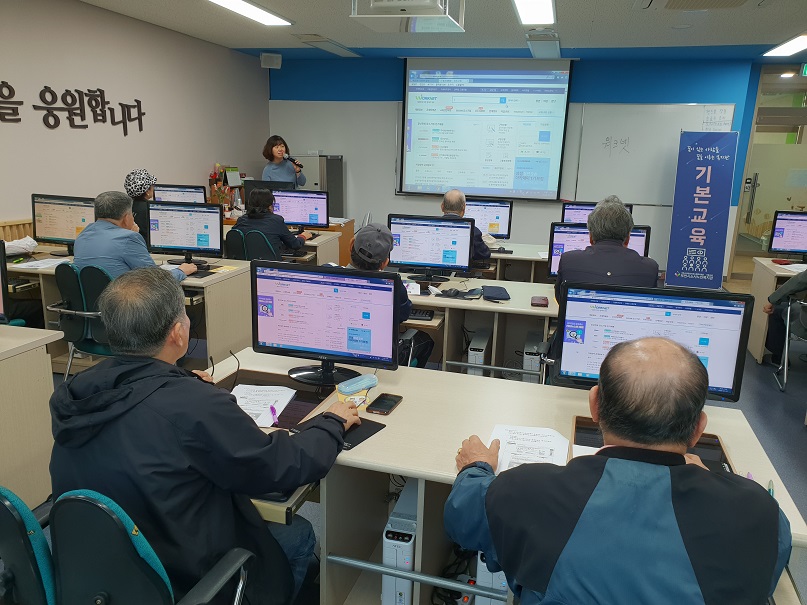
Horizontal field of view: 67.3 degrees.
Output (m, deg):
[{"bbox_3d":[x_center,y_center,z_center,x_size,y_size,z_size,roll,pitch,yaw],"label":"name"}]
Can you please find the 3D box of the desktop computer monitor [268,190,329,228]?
[{"bbox_3d":[-1.001,-0.880,5.917,0.575,0.420,0.220,4,14,8],"label":"desktop computer monitor"}]

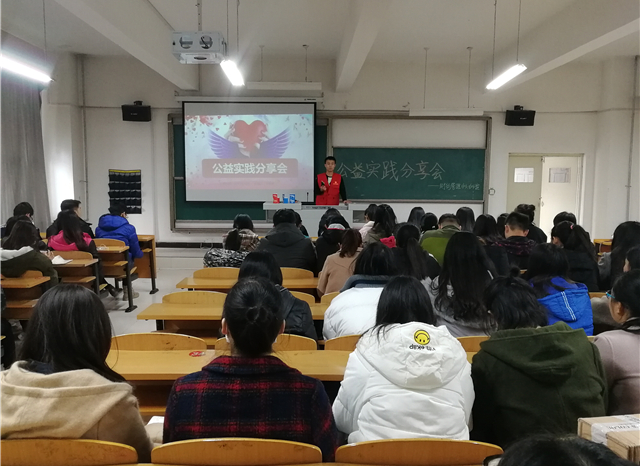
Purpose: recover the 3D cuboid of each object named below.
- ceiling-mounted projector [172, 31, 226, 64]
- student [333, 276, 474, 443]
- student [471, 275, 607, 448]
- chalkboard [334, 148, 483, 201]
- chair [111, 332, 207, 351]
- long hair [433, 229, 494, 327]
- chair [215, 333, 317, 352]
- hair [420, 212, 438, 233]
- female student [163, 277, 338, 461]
[{"bbox_3d":[-1.157,-1.793,4.854,0.430,0.210,0.350,0,6,-1],"label":"ceiling-mounted projector"},{"bbox_3d":[0.284,0.744,1.883,0.480,1.220,0.620,0,6,-1],"label":"student"},{"bbox_3d":[0.771,0.742,1.914,0.480,1.220,0.620,0,6,-1],"label":"student"},{"bbox_3d":[1.738,-1.142,9.749,3.000,1.050,0.050,0,6,-1],"label":"chalkboard"},{"bbox_3d":[-0.789,0.864,2.644,0.480,0.827,0.500,0,6,-1],"label":"chair"},{"bbox_3d":[0.724,0.228,2.501,0.280,0.460,0.250,0,6,-1],"label":"long hair"},{"bbox_3d":[-0.257,0.865,2.558,0.470,0.830,0.460,0,6,-1],"label":"chair"},{"bbox_3d":[1.195,-0.093,5.447,0.200,0.280,0.220,0,6,-1],"label":"hair"},{"bbox_3d":[-0.223,0.736,1.811,0.510,1.240,0.680,0,6,-1],"label":"female student"}]

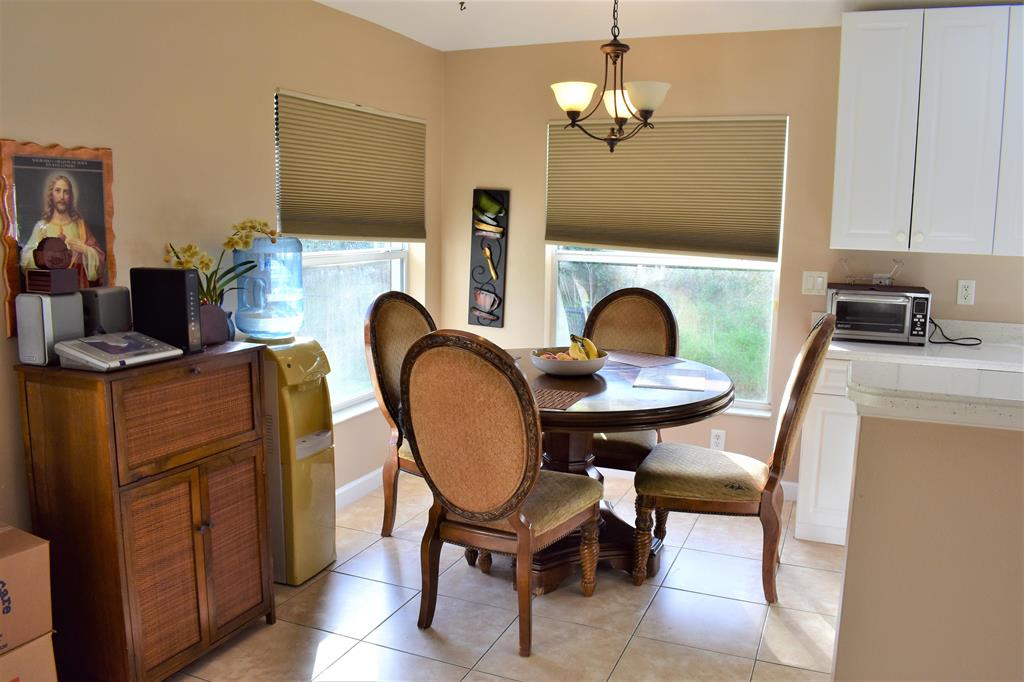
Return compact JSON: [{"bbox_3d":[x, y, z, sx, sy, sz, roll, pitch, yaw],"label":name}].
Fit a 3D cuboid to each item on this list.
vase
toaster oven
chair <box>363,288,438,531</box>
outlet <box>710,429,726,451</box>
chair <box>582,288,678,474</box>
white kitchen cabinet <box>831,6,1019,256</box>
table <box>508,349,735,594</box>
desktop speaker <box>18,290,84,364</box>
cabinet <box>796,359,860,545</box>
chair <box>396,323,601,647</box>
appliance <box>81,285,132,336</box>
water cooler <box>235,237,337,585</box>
[{"bbox_3d":[-1.061,-0.065,2.715,0.125,0.150,0.125,4,8,23],"label":"vase"},{"bbox_3d":[1.757,-0.124,3.702,0.415,0.245,0.290,4,8,23],"label":"toaster oven"},{"bbox_3d":[-0.299,0.363,3.585,0.675,1.105,0.525,6,9,34],"label":"chair"},{"bbox_3d":[1.146,0.550,4.259,0.073,0.115,0.010,4,8,23],"label":"outlet"},{"bbox_3d":[0.504,0.330,3.842,0.525,1.125,0.715,4,8,23],"label":"chair"},{"bbox_3d":[1.872,-0.947,3.576,0.667,1.060,0.325,4,8,23],"label":"white kitchen cabinet"},{"bbox_3d":[0.233,0.549,3.419,1.470,0.800,1.470,4,8,23],"label":"table"},{"bbox_3d":[-1.383,-0.040,2.301,0.125,0.207,0.125,4,8,23],"label":"desktop speaker"},{"bbox_3d":[1.659,0.487,3.682,0.480,0.876,0.620,4,8,23],"label":"cabinet"},{"bbox_3d":[-0.035,0.474,2.745,0.525,1.125,0.715,4,9,25],"label":"chair"},{"bbox_3d":[-1.342,-0.069,2.523,0.125,0.205,0.125,4,8,23],"label":"appliance"},{"bbox_3d":[-0.946,0.273,3.145,0.350,1.395,0.300,4,8,23],"label":"water cooler"}]

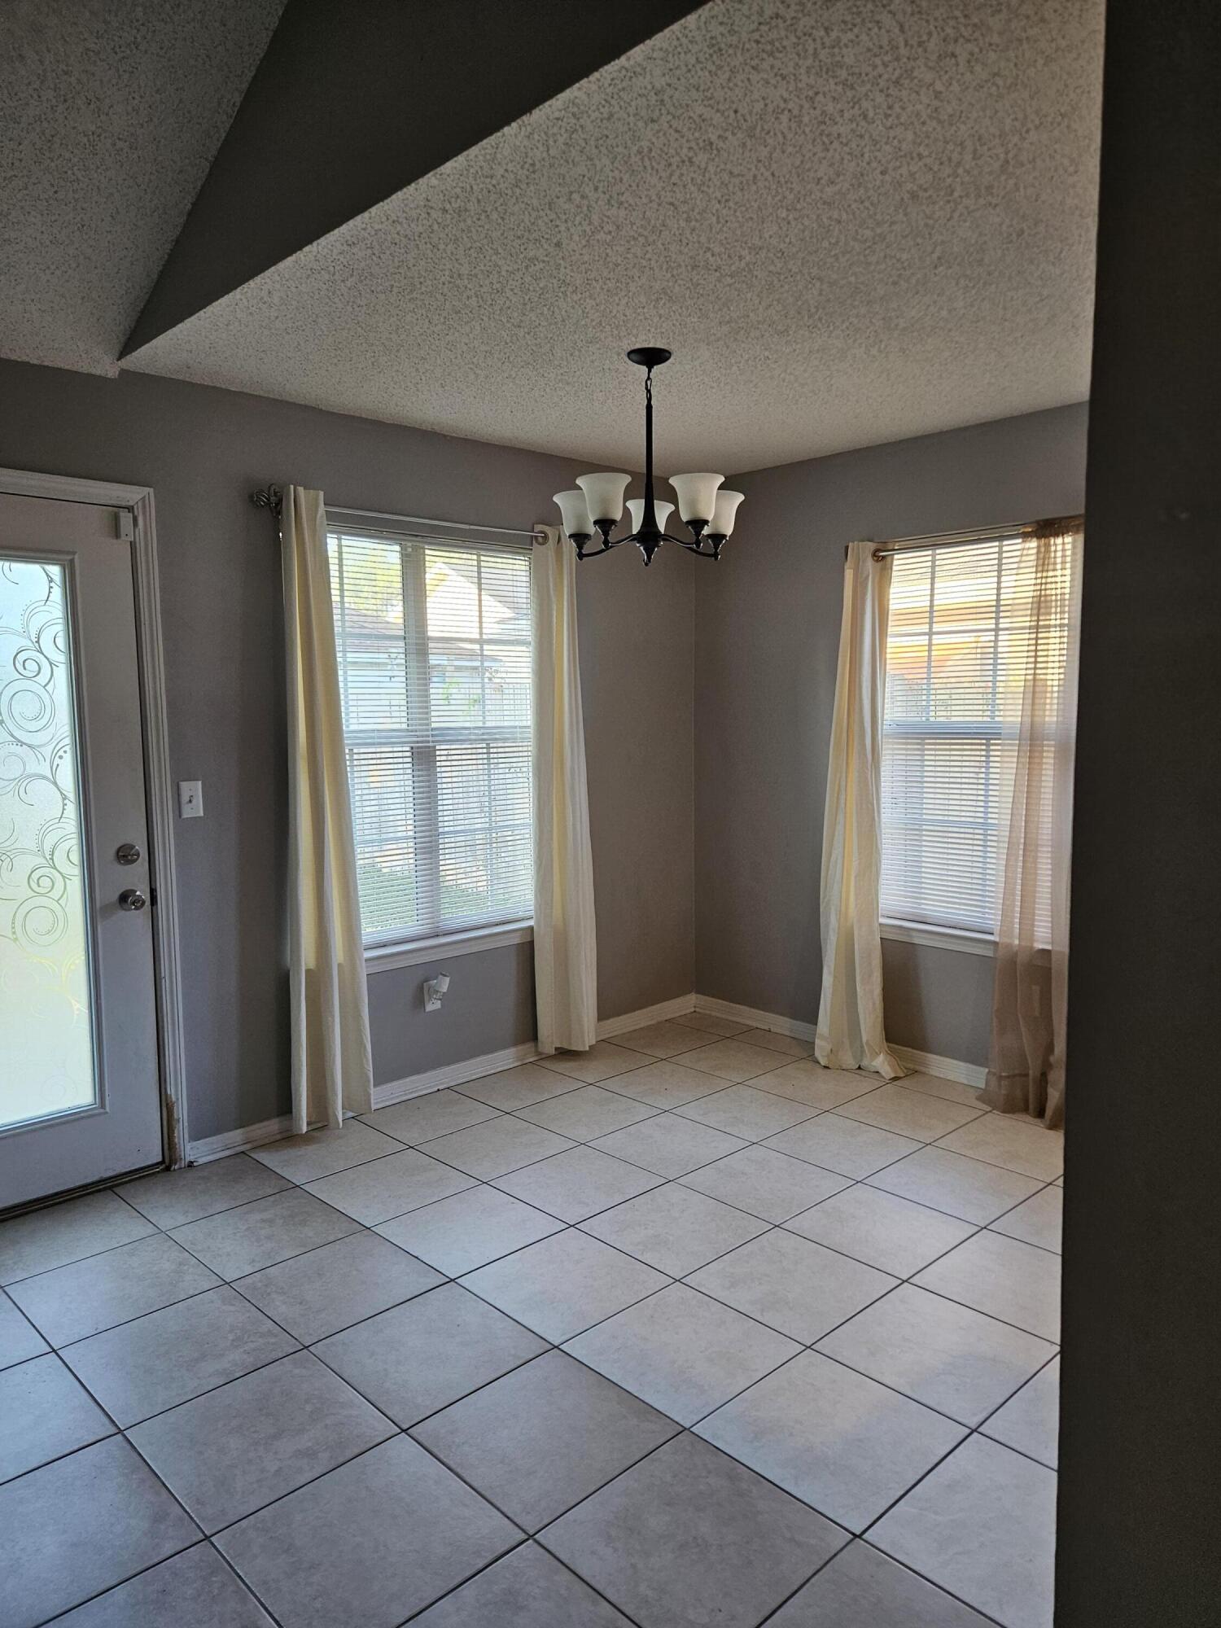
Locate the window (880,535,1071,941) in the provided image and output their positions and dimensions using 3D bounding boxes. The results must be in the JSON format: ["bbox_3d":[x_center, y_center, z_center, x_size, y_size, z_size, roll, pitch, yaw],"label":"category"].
[{"bbox_3d":[1.314,-0.288,4.093,0.045,1.473,0.834,-6,8,-44],"label":"window"}]

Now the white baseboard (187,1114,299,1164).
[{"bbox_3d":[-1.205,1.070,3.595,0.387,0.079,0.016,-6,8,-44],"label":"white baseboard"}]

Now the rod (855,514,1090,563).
[{"bbox_3d":[1.274,-0.992,3.899,0.100,0.070,0.985,-6,8,-44],"label":"rod"}]

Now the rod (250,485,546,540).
[{"bbox_3d":[-0.621,-1.044,3.895,1.404,0.095,0.090,-6,8,-44],"label":"rod"}]

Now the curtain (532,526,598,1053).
[{"bbox_3d":[-0.186,-0.063,4.373,0.305,2.120,0.120,-6,8,-44],"label":"curtain"}]

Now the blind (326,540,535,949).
[{"bbox_3d":[-0.680,-0.274,4.058,1.030,1.490,0.045,-6,8,-44],"label":"blind"}]

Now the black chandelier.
[{"bbox_3d":[0.117,-1.026,3.153,0.570,0.595,0.560,0,6,2],"label":"black chandelier"}]

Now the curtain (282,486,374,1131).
[{"bbox_3d":[-0.949,0.010,3.643,0.265,2.141,0.120,-6,8,-44],"label":"curtain"}]

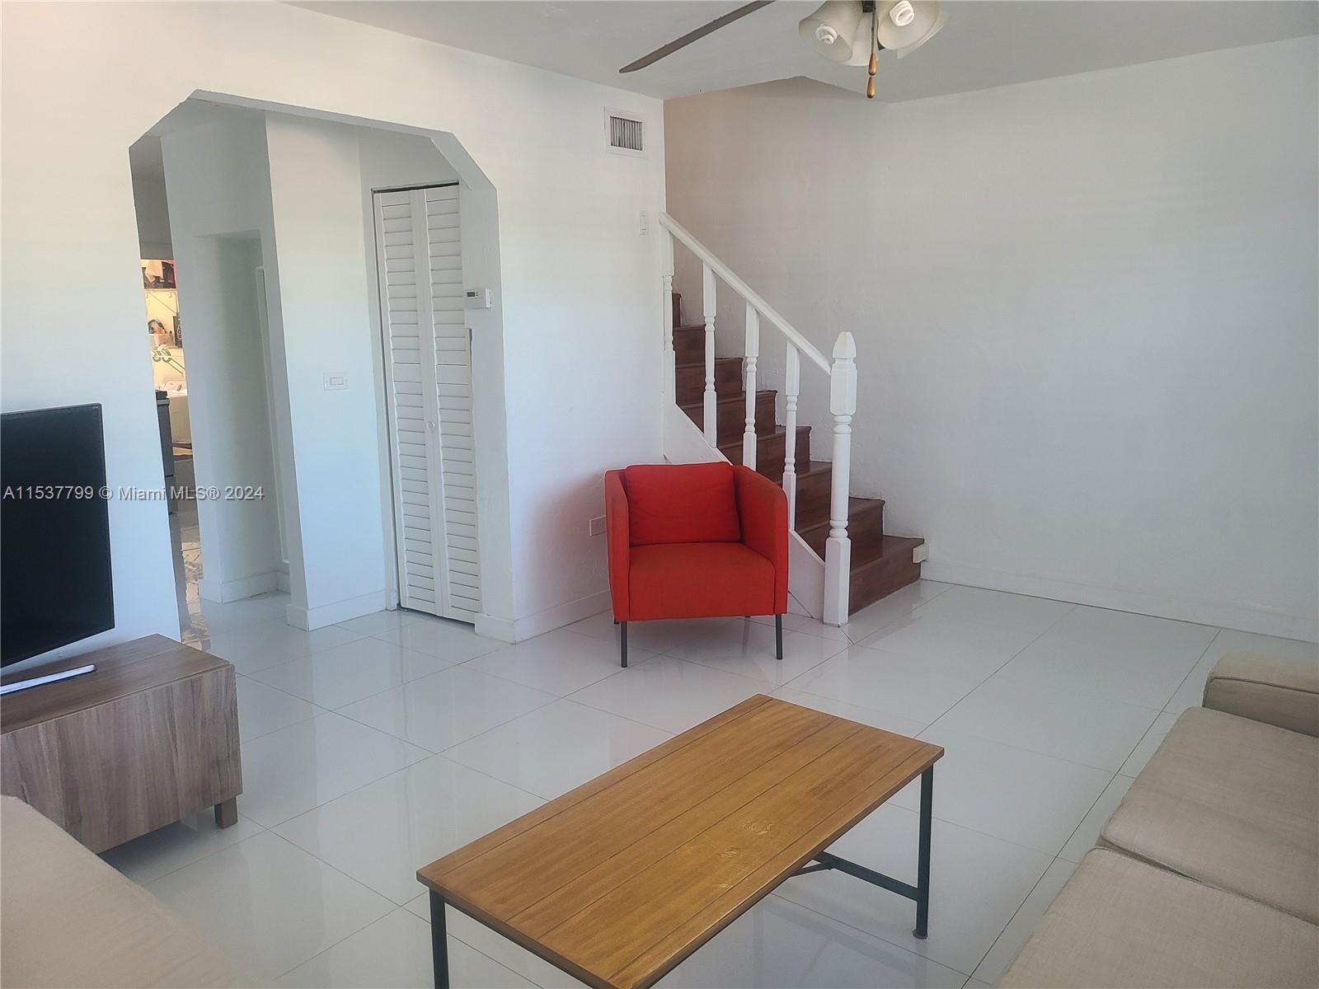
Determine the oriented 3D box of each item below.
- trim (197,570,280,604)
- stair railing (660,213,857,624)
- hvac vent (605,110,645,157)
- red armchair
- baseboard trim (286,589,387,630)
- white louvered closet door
[{"bbox_3d":[-2.229,0.472,5.256,0.237,0.101,0.322,8,13,37],"label":"trim"},{"bbox_3d":[0.442,-0.398,4.788,1.056,1.927,0.079,8,13,37],"label":"stair railing"},{"bbox_3d":[-0.156,-1.686,4.633,0.023,0.196,0.297,8,13,37],"label":"hvac vent"},{"bbox_3d":[0.137,0.277,4.403,0.700,0.750,0.730,-2,11,-7],"label":"red armchair"},{"bbox_3d":[-1.567,0.548,4.815,0.187,0.101,0.436,8,13,37],"label":"baseboard trim"},{"bbox_3d":[-1.064,-0.390,4.604,0.618,1.987,0.041,8,13,37],"label":"white louvered closet door"}]

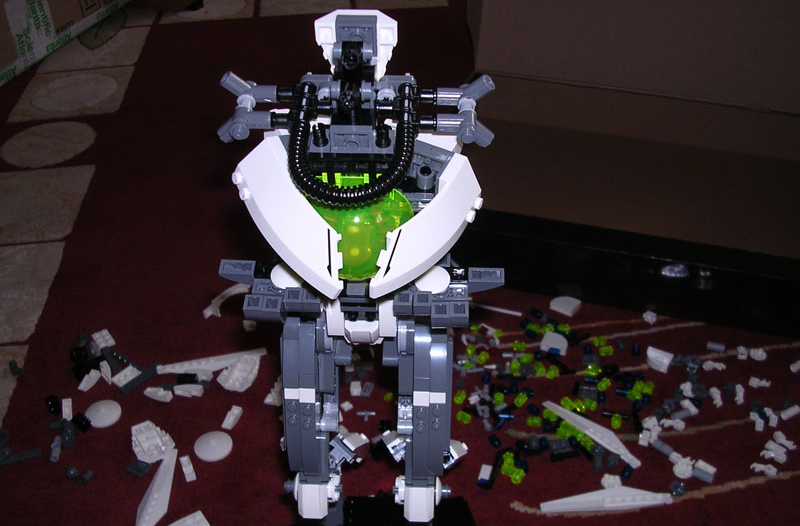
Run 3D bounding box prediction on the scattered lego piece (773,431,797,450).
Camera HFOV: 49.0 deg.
[{"bbox_3d":[0.315,0.146,0.719,0.007,0.006,0.021,-25,43,-26],"label":"scattered lego piece"}]

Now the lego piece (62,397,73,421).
[{"bbox_3d":[-0.292,0.129,0.772,0.008,0.004,0.024,-13,39,-14],"label":"lego piece"}]

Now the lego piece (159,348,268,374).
[{"bbox_3d":[-0.171,0.092,0.801,0.100,0.006,0.018,-8,33,-13],"label":"lego piece"}]

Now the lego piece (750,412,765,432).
[{"bbox_3d":[0.300,0.133,0.736,0.009,0.005,0.018,-3,38,-1],"label":"lego piece"}]

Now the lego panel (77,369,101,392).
[{"bbox_3d":[-0.282,0.107,0.797,0.009,0.008,0.025,8,39,13],"label":"lego panel"}]

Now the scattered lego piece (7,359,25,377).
[{"bbox_3d":[-0.354,0.097,0.812,0.015,0.007,0.013,2,38,6],"label":"scattered lego piece"}]

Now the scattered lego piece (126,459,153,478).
[{"bbox_3d":[-0.213,0.168,0.719,0.016,0.004,0.016,16,42,22],"label":"scattered lego piece"}]

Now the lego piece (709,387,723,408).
[{"bbox_3d":[0.270,0.115,0.751,0.008,0.006,0.021,-4,36,-3],"label":"lego piece"}]

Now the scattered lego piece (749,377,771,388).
[{"bbox_3d":[0.321,0.106,0.782,0.019,0.006,0.008,4,33,7],"label":"scattered lego piece"}]

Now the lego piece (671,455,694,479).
[{"bbox_3d":[0.222,0.161,0.690,0.019,0.008,0.015,-23,41,-26],"label":"lego piece"}]

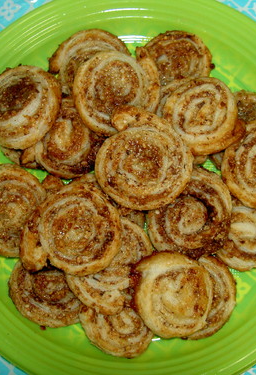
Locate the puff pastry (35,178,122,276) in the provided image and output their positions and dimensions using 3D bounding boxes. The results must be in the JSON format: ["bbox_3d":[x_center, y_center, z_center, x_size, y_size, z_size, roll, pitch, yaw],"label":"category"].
[{"bbox_3d":[-0.034,0.024,0.346,0.061,0.016,0.060,0,80,1],"label":"puff pastry"}]

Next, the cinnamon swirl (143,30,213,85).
[{"bbox_3d":[0.033,-0.080,0.374,0.045,0.016,0.045,0,82,1],"label":"cinnamon swirl"}]

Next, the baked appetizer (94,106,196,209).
[{"bbox_3d":[0.009,-0.018,0.347,0.060,0.016,0.064,0,80,1],"label":"baked appetizer"}]

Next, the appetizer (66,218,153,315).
[{"bbox_3d":[-0.012,0.048,0.354,0.055,0.014,0.062,0,80,1],"label":"appetizer"}]

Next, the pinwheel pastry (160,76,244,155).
[{"bbox_3d":[0.044,-0.045,0.354,0.047,0.016,0.047,0,79,1],"label":"pinwheel pastry"}]

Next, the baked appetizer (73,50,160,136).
[{"bbox_3d":[-0.007,-0.060,0.364,0.056,0.016,0.054,0,80,1],"label":"baked appetizer"}]

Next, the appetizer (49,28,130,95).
[{"bbox_3d":[-0.024,-0.076,0.372,0.051,0.016,0.051,0,82,1],"label":"appetizer"}]

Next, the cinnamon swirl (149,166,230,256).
[{"bbox_3d":[0.038,0.016,0.353,0.054,0.016,0.054,0,85,3],"label":"cinnamon swirl"}]

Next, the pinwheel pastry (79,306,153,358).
[{"bbox_3d":[-0.007,0.083,0.353,0.046,0.016,0.046,0,82,1],"label":"pinwheel pastry"}]

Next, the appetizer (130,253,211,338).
[{"bbox_3d":[0.027,0.065,0.344,0.048,0.016,0.053,-1,80,4],"label":"appetizer"}]

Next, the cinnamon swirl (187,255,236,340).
[{"bbox_3d":[0.042,0.070,0.353,0.050,0.016,0.050,0,82,1],"label":"cinnamon swirl"}]

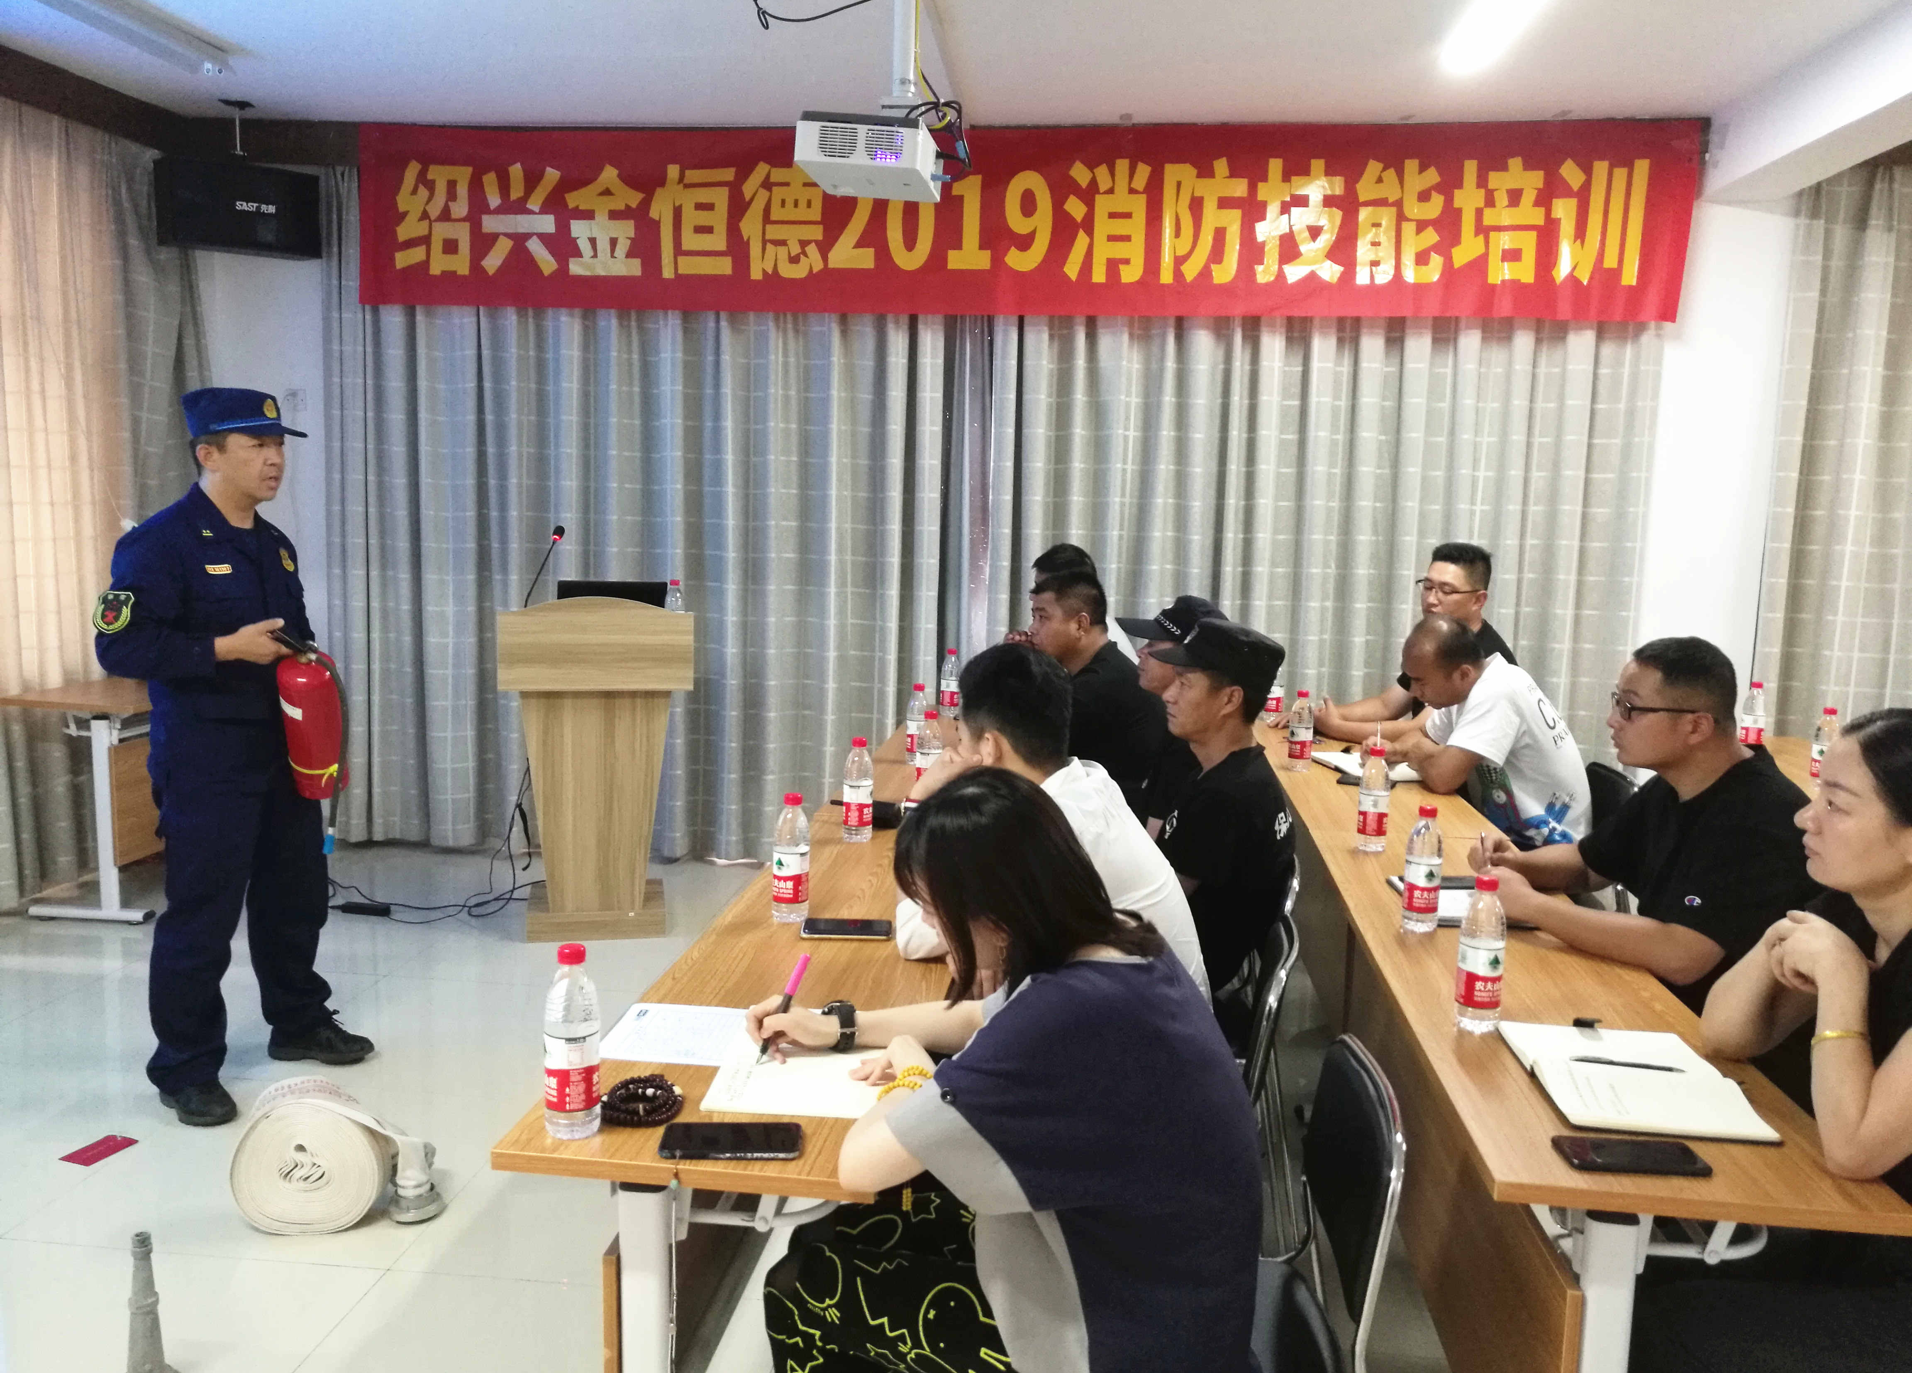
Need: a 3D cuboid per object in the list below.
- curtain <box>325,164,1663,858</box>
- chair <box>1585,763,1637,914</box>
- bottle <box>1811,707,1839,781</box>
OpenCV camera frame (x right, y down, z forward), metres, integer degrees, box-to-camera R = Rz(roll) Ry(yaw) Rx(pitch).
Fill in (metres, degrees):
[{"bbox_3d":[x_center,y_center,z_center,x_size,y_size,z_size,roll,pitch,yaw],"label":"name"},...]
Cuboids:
[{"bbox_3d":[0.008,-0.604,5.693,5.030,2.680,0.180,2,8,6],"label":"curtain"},{"bbox_3d":[1.543,0.606,4.062,0.540,0.820,0.460,2,8,6],"label":"chair"},{"bbox_3d":[2.479,0.176,4.243,0.064,0.231,0.064,2,8,6],"label":"bottle"}]

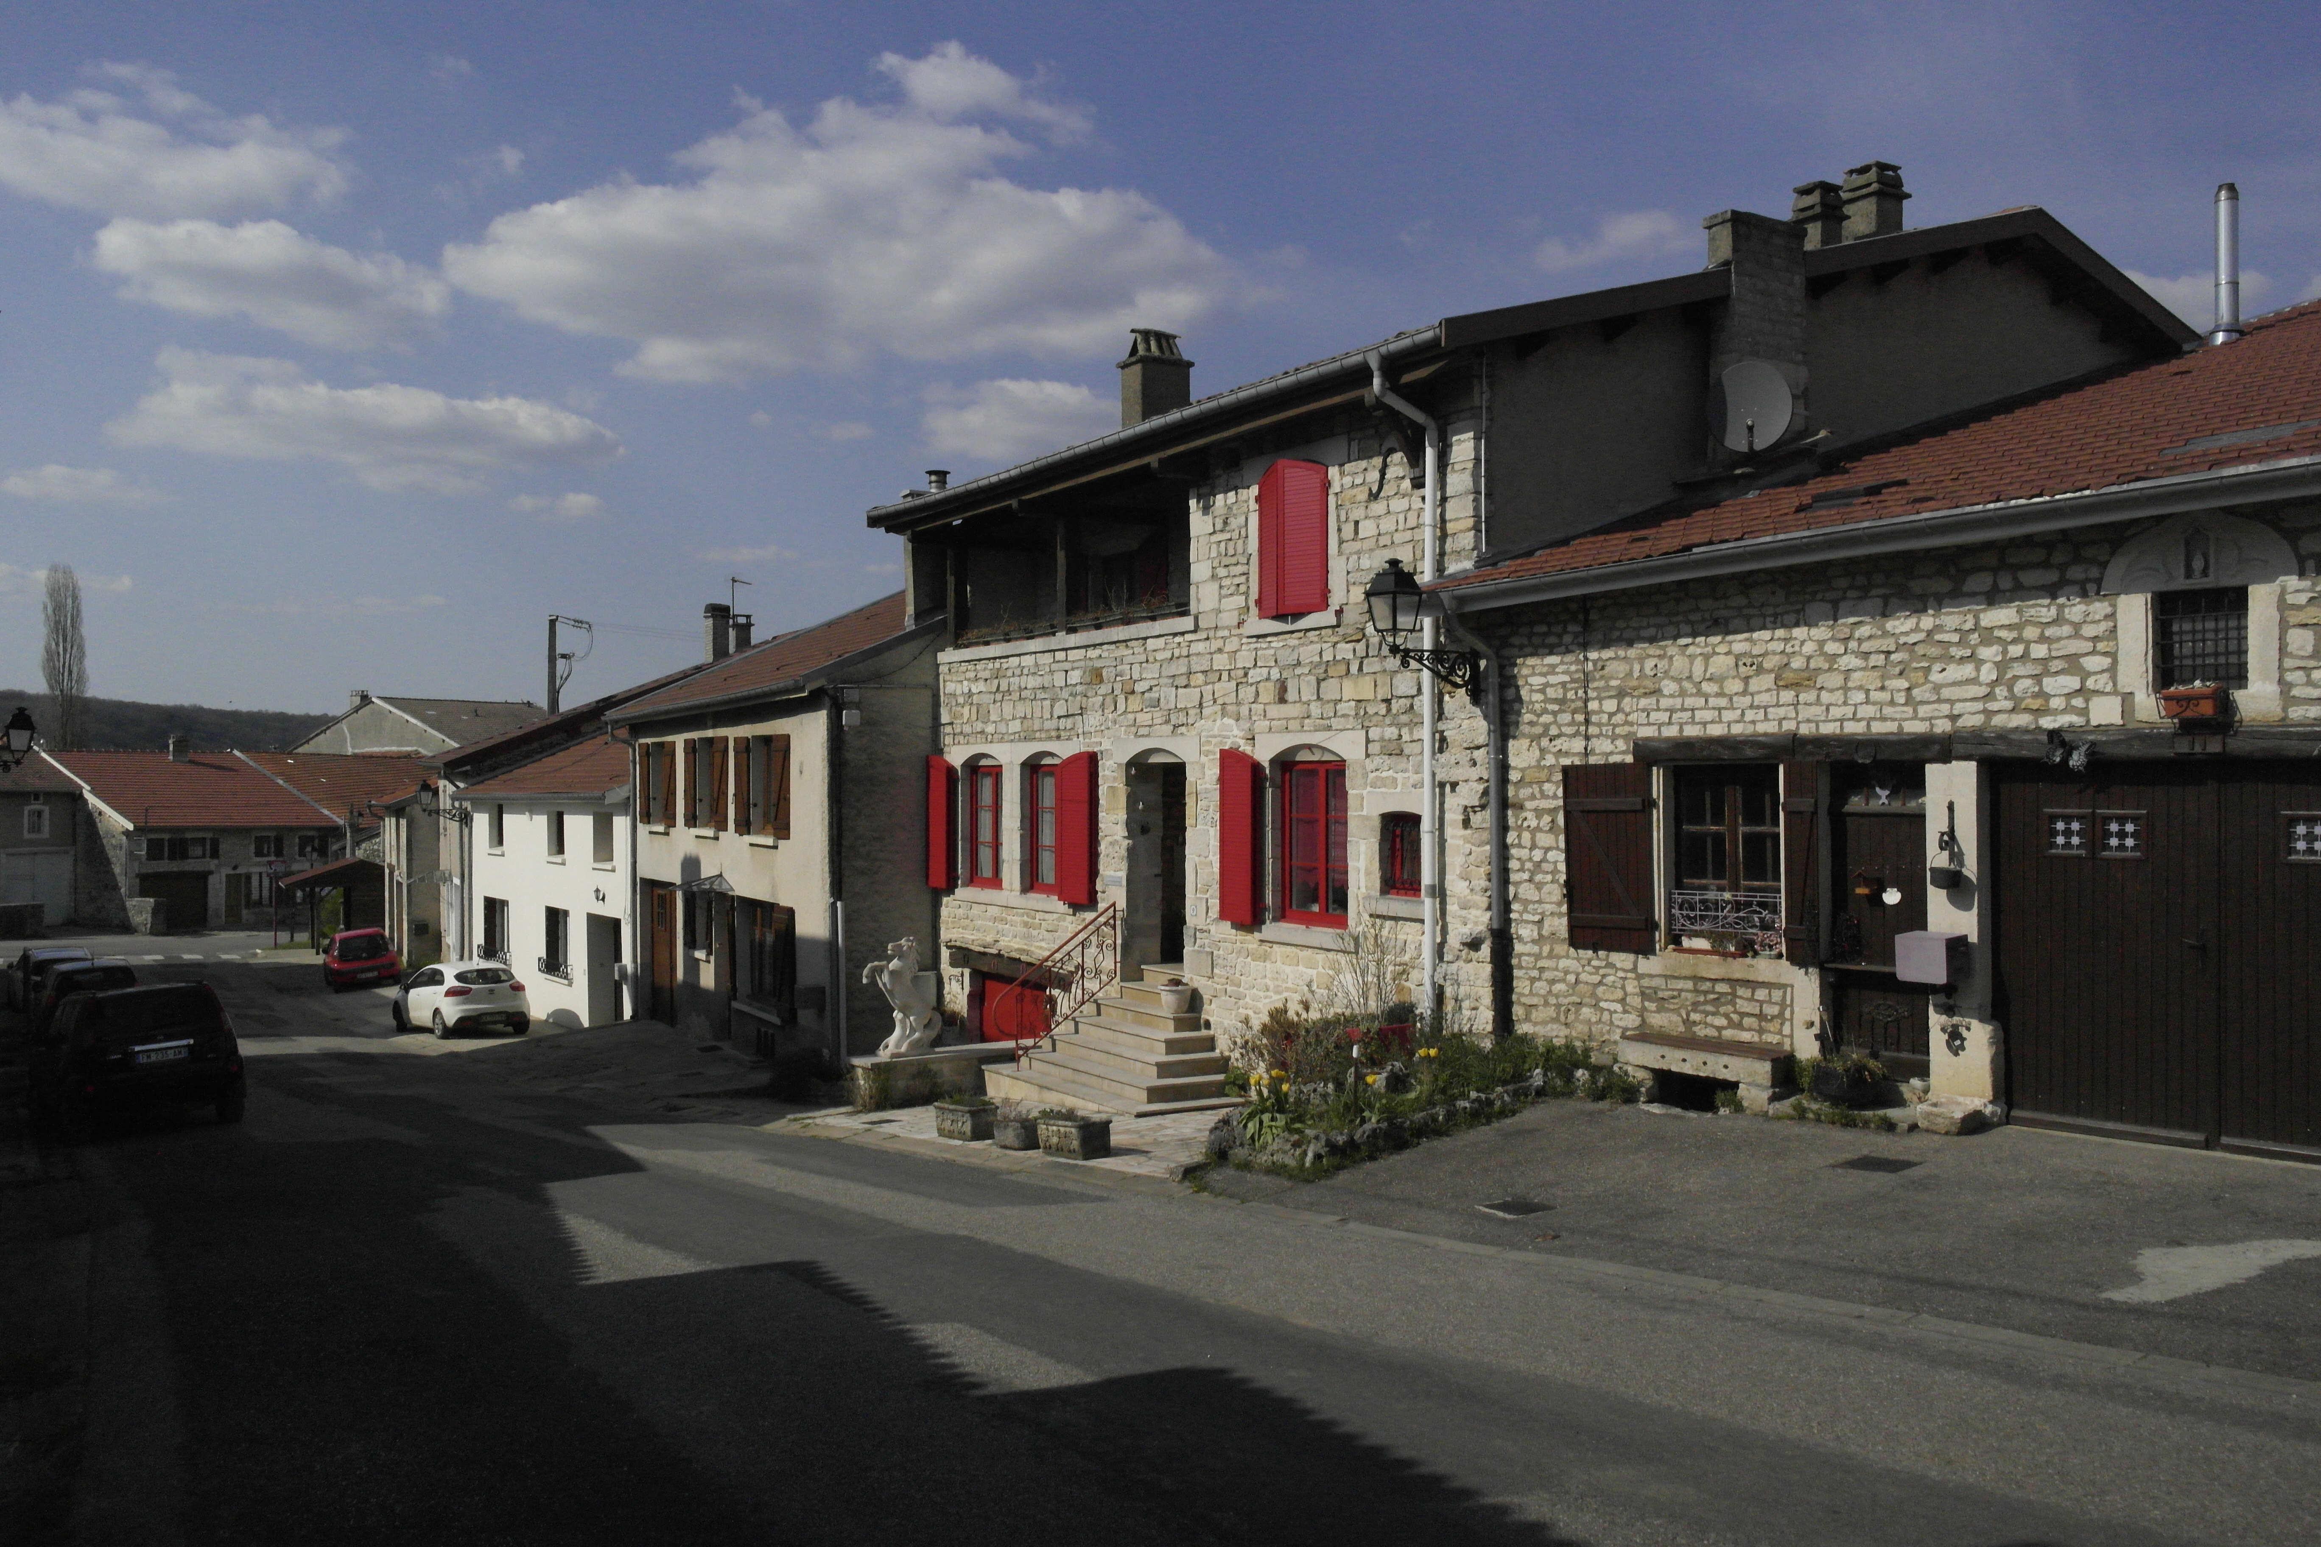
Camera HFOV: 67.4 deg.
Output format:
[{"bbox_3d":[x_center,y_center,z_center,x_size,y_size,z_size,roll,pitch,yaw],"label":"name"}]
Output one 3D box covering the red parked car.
[{"bbox_3d":[-21.300,4.900,46.300,1.650,1.430,3.800,0,-2,-30],"label":"red parked car"}]

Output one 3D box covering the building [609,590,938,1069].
[{"bbox_3d":[-2.278,0.122,30.411,11.900,8.500,13.000,0,0,-28],"label":"building"}]

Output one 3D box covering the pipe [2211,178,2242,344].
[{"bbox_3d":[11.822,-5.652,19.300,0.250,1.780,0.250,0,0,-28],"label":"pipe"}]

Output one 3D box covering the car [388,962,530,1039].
[{"bbox_3d":[-14.340,4.550,35.550,1.720,1.455,4.050,0,-4,-38],"label":"car"}]

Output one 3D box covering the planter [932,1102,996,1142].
[{"bbox_3d":[-1.745,3.059,15.436,0.280,0.290,0.620,0,-3,-38],"label":"planter"}]

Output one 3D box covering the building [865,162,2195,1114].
[{"bbox_3d":[5.109,-1.356,22.111,15.100,9.250,12.200,0,0,-31],"label":"building"}]

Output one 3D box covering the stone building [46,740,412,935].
[{"bbox_3d":[-41.385,2.512,77.478,14.000,7.700,13.000,0,0,40],"label":"stone building"}]

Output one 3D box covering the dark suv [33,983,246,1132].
[{"bbox_3d":[-12.700,3.400,21.550,1.765,1.690,4.500,0,-5,-37],"label":"dark suv"}]

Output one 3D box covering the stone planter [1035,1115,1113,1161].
[{"bbox_3d":[-0.687,2.931,14.086,0.280,0.290,0.620,0,-3,-38],"label":"stone planter"}]

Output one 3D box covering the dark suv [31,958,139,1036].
[{"bbox_3d":[-23.000,4.650,37.200,1.780,1.570,4.300,0,-3,-35],"label":"dark suv"}]

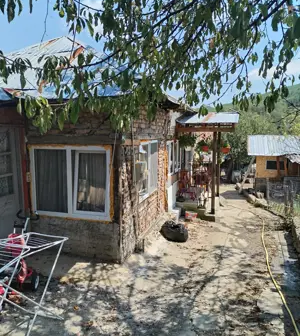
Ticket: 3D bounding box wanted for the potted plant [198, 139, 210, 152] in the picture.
[{"bbox_3d":[1.536,-0.637,8.500,0.350,0.400,0.350,2,7,18],"label":"potted plant"}]

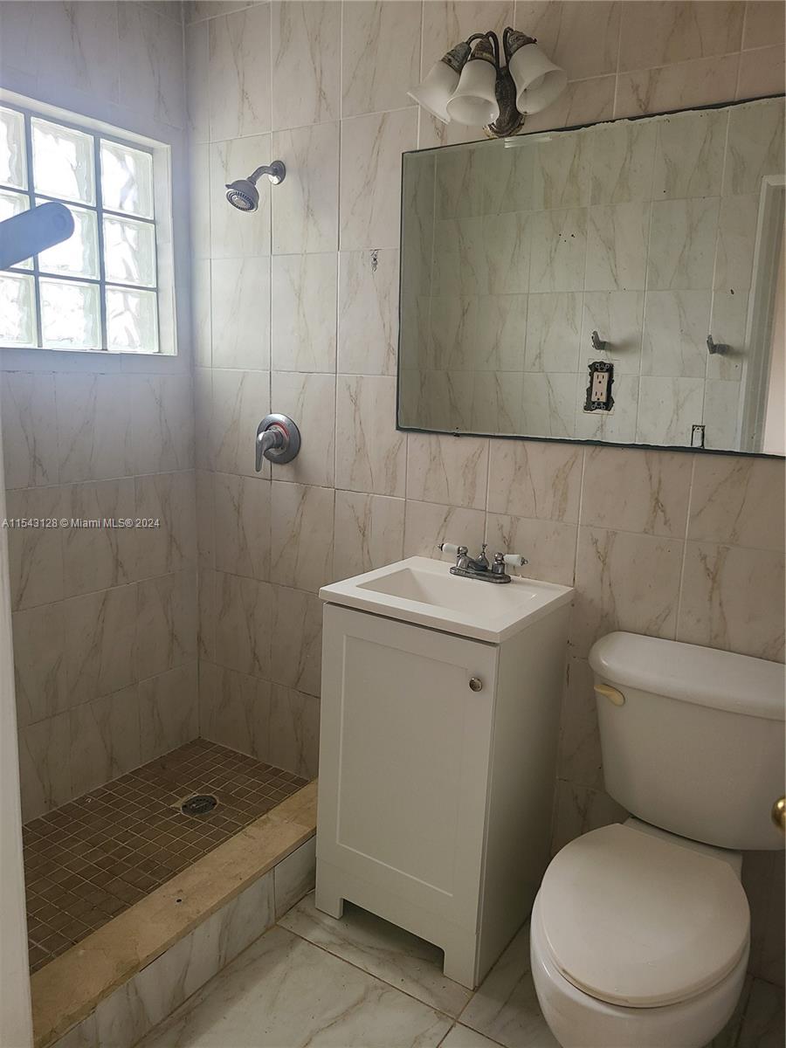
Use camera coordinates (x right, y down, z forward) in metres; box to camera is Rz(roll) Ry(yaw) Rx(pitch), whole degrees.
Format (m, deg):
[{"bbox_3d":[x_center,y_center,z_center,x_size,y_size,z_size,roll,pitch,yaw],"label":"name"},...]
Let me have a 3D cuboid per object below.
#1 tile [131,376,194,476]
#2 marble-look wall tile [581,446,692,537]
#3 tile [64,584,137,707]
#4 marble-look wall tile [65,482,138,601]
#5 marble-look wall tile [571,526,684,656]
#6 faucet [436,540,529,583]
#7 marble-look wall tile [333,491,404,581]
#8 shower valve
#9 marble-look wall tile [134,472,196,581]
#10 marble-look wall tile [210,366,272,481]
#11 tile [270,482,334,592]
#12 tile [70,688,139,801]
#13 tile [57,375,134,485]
[{"bbox_3d":[-0.728,-0.313,2.499,0.010,0.306,0.250,9,14,33],"label":"tile"},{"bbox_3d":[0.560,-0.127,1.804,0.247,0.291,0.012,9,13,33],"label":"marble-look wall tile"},{"bbox_3d":[-0.892,0.371,2.431,0.009,0.340,0.249,9,14,33],"label":"tile"},{"bbox_3d":[-0.881,0.038,2.364,0.009,0.335,0.249,9,14,33],"label":"marble-look wall tile"},{"bbox_3d":[0.550,0.180,1.865,0.247,0.331,0.012,9,13,33],"label":"marble-look wall tile"},{"bbox_3d":[0.212,0.098,1.998,0.256,0.080,0.108,9,14,33],"label":"faucet"},{"bbox_3d":[-0.071,0.080,2.287,0.249,0.334,0.009,9,14,33],"label":"marble-look wall tile"},{"bbox_3d":[-0.376,-0.247,2.375,0.166,0.178,0.090,9,14,33],"label":"shower valve"},{"bbox_3d":[-0.737,0.001,2.548,0.012,0.331,0.250,9,13,33],"label":"marble-look wall tile"},{"bbox_3d":[-0.473,-0.316,2.484,0.248,0.333,0.010,9,14,33],"label":"marble-look wall tile"},{"bbox_3d":[-0.276,0.045,2.403,0.247,0.331,0.012,9,13,33],"label":"tile"},{"bbox_3d":[-0.907,0.682,2.503,0.010,0.299,0.258,9,14,32],"label":"tile"},{"bbox_3d":[-0.870,-0.280,2.300,0.009,0.312,0.249,9,14,33],"label":"tile"}]

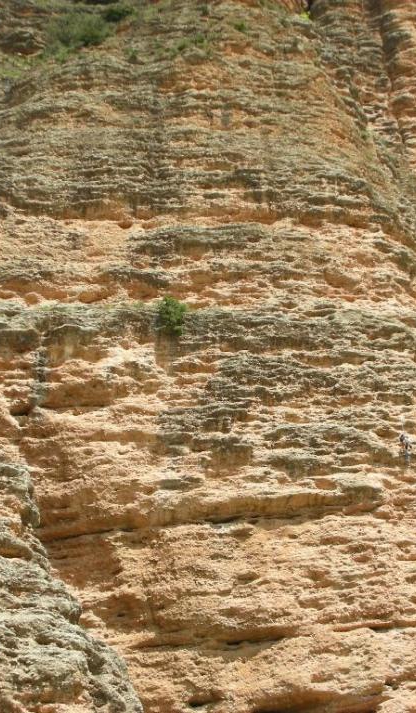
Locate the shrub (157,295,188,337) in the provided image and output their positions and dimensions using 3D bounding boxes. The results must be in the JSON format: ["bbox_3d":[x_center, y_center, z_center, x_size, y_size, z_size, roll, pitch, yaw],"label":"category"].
[{"bbox_3d":[-1.951,-2.138,67.500,1.650,1.950,1.400,-2,-24,0],"label":"shrub"}]

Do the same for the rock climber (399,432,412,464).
[{"bbox_3d":[10.167,4.736,65.000,0.600,1.600,0.600,2,-24,-9],"label":"rock climber"}]

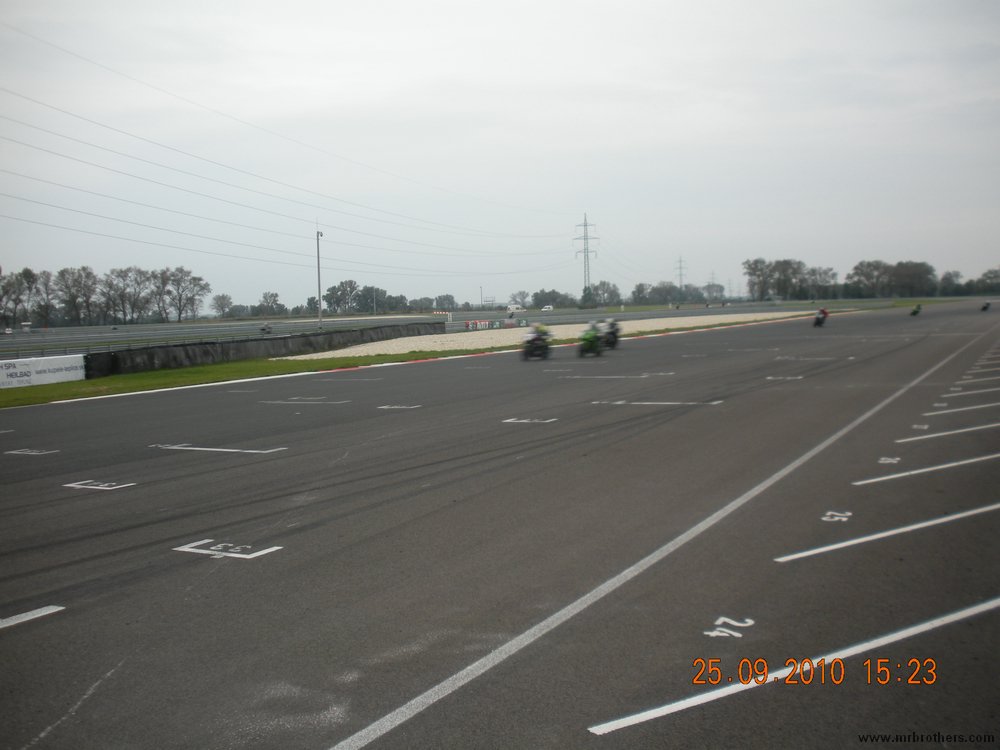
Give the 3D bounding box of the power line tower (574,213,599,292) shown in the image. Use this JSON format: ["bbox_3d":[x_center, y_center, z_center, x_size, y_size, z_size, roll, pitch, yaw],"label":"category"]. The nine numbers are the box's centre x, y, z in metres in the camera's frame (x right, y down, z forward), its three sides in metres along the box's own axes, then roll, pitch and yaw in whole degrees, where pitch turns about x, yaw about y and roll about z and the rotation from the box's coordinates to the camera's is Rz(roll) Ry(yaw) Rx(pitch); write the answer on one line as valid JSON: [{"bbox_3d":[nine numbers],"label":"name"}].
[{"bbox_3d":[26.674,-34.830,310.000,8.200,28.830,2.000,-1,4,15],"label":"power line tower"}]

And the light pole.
[{"bbox_3d":[-20.651,-10.892,116.000,0.650,11.180,0.280,-1,4,6],"label":"light pole"}]

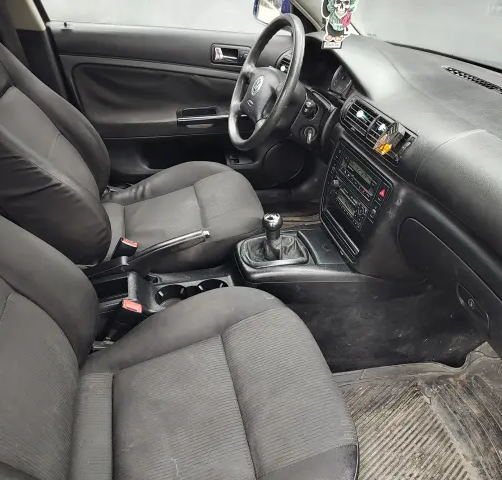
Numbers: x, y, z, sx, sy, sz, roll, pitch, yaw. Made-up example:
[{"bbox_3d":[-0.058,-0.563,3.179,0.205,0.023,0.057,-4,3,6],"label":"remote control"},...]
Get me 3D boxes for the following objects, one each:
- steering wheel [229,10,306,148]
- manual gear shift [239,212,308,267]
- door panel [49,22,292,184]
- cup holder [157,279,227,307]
[{"bbox_3d":[0.050,-0.437,1.211,0.090,0.380,0.380,14,28,-26],"label":"steering wheel"},{"bbox_3d":[0.066,-0.023,1.046,0.150,0.125,0.130,-5,35,-14],"label":"manual gear shift"},{"bbox_3d":[-0.172,-0.426,1.579,0.960,0.640,0.130,-5,35,-14],"label":"door panel"},{"bbox_3d":[-0.135,0.146,1.018,0.185,0.060,0.085,-5,35,-14],"label":"cup holder"}]

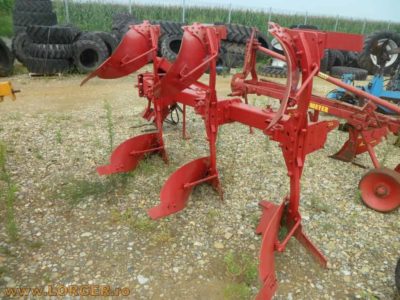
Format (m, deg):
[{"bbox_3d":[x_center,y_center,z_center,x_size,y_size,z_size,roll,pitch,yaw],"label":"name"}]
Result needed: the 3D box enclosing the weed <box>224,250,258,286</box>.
[{"bbox_3d":[0.269,0.772,2.028,0.219,0.167,0.208,1,20,0],"label":"weed"}]

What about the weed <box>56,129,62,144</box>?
[{"bbox_3d":[-1.989,-0.190,4.421,0.072,0.223,0.068,1,20,0],"label":"weed"}]

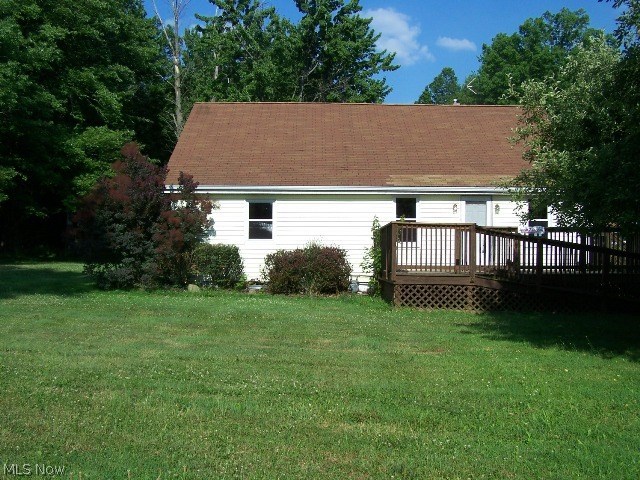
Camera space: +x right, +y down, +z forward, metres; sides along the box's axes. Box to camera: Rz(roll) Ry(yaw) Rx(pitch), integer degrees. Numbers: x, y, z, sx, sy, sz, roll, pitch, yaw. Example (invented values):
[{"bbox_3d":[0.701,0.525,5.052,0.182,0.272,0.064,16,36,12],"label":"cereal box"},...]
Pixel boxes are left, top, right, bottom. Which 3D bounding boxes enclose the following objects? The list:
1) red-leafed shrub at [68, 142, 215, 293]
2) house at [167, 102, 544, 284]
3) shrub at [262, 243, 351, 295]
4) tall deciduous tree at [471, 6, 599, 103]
[{"bbox_3d":[-4.720,-0.670,18.700,3.750,3.900,3.400,0,-2,0],"label":"red-leafed shrub"},{"bbox_3d":[1.500,-1.600,23.700,11.600,6.000,9.600,0,-2,-1],"label":"house"},{"bbox_3d":[-0.350,0.700,18.350,2.250,1.280,1.600,0,-2,-1],"label":"shrub"},{"bbox_3d":[13.700,-6.000,43.500,9.000,16.500,9.000,0,-2,0],"label":"tall deciduous tree"}]

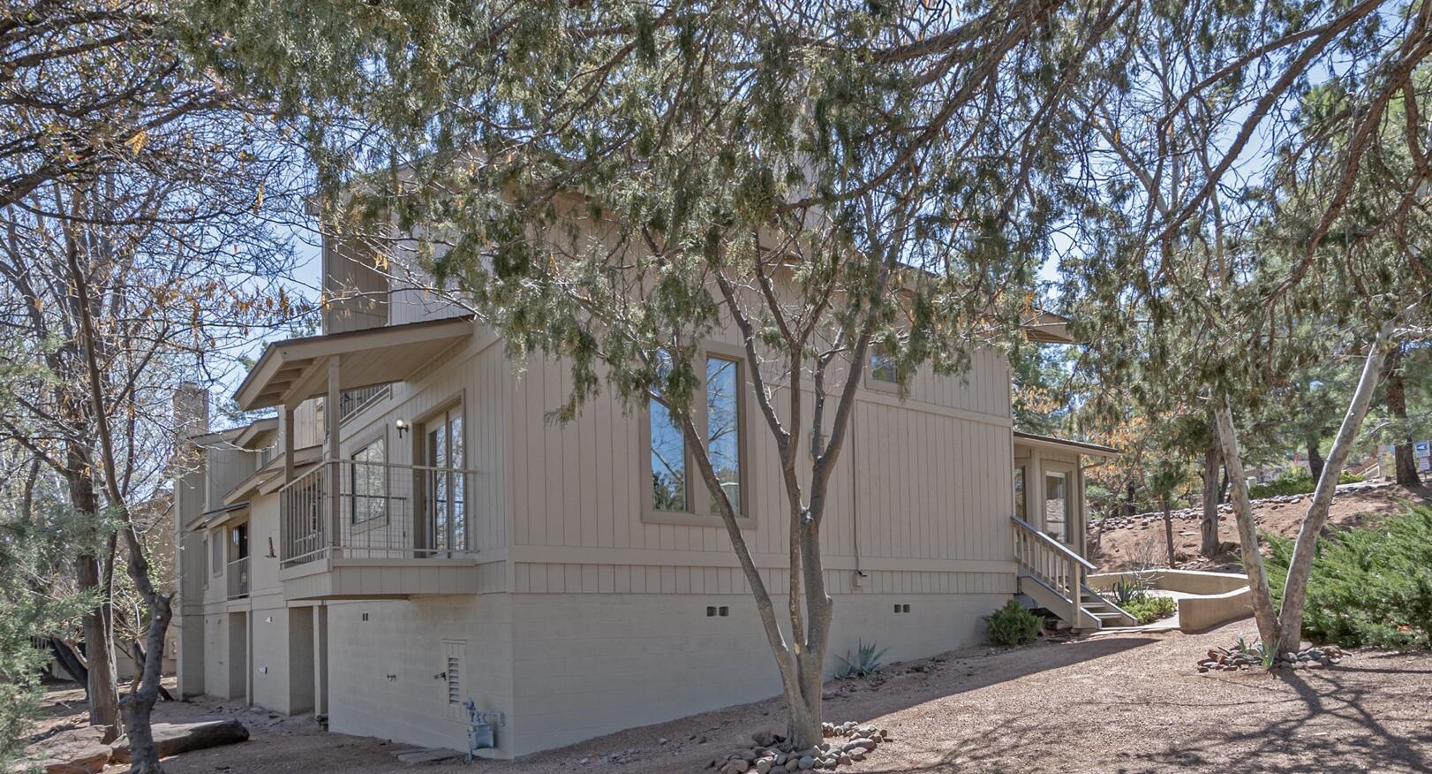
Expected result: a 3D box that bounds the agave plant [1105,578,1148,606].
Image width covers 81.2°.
[{"bbox_3d":[7.425,3.715,15.100,0.750,0.550,0.750,-1,-3,0],"label":"agave plant"}]

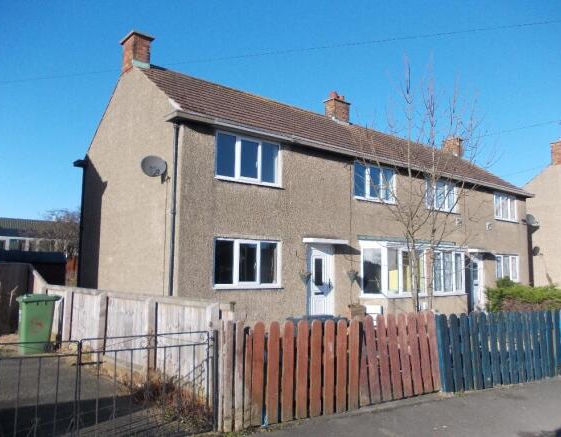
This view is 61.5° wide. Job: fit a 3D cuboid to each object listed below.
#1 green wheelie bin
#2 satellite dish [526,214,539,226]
[{"bbox_3d":[-4.798,2.078,9.354,0.740,1.080,0.580,5,-8,-38],"label":"green wheelie bin"},{"bbox_3d":[10.911,0.035,20.520,0.600,0.520,0.400,3,-7,-24],"label":"satellite dish"}]

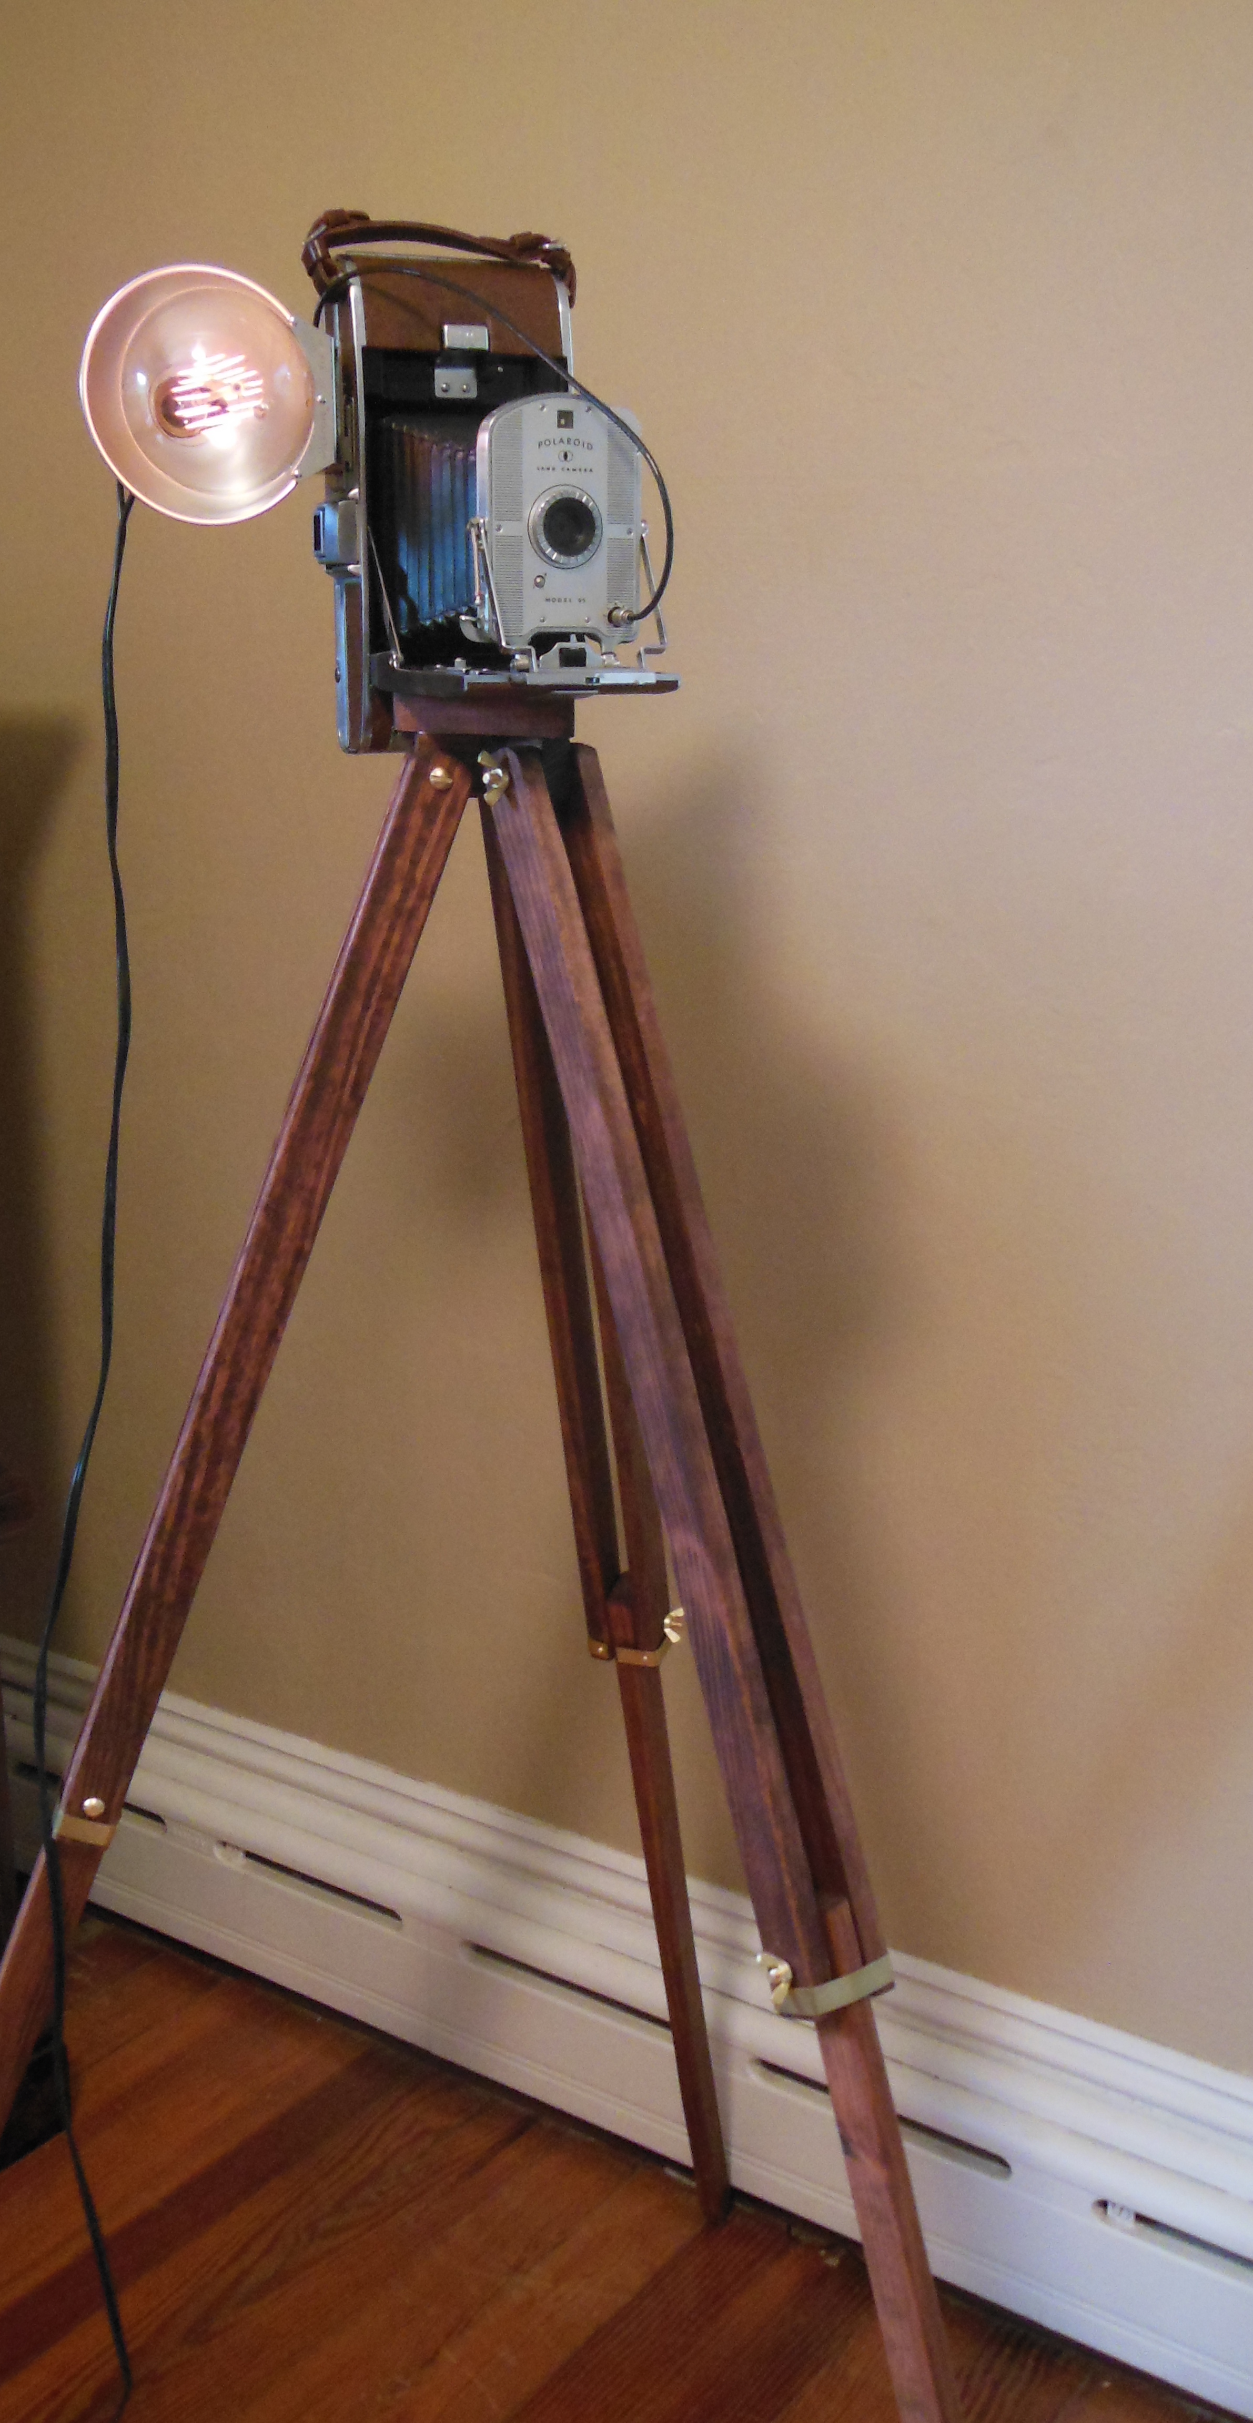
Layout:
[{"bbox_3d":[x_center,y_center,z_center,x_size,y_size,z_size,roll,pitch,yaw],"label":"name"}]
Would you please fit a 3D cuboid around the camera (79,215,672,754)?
[{"bbox_3d":[-0.127,-0.372,1.209,0.270,0.279,0.222,-6,15,-24],"label":"camera"}]

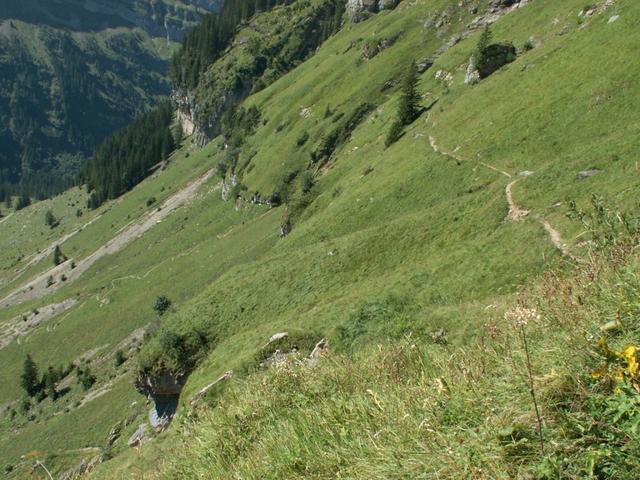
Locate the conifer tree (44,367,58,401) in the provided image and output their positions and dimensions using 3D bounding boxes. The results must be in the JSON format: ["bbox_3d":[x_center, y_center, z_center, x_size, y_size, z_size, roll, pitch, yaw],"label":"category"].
[{"bbox_3d":[-62.239,33.264,150.000,3.200,8.200,3.200,3,13,0],"label":"conifer tree"}]

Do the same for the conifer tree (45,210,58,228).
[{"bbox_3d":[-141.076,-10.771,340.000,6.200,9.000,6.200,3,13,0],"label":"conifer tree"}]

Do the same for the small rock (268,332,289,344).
[{"bbox_3d":[-2.886,6.850,45.000,1.350,0.650,0.950,3,13,0],"label":"small rock"}]

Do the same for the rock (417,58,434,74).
[{"bbox_3d":[26.086,-42.899,160.000,4.200,3.100,3.500,3,13,0],"label":"rock"}]

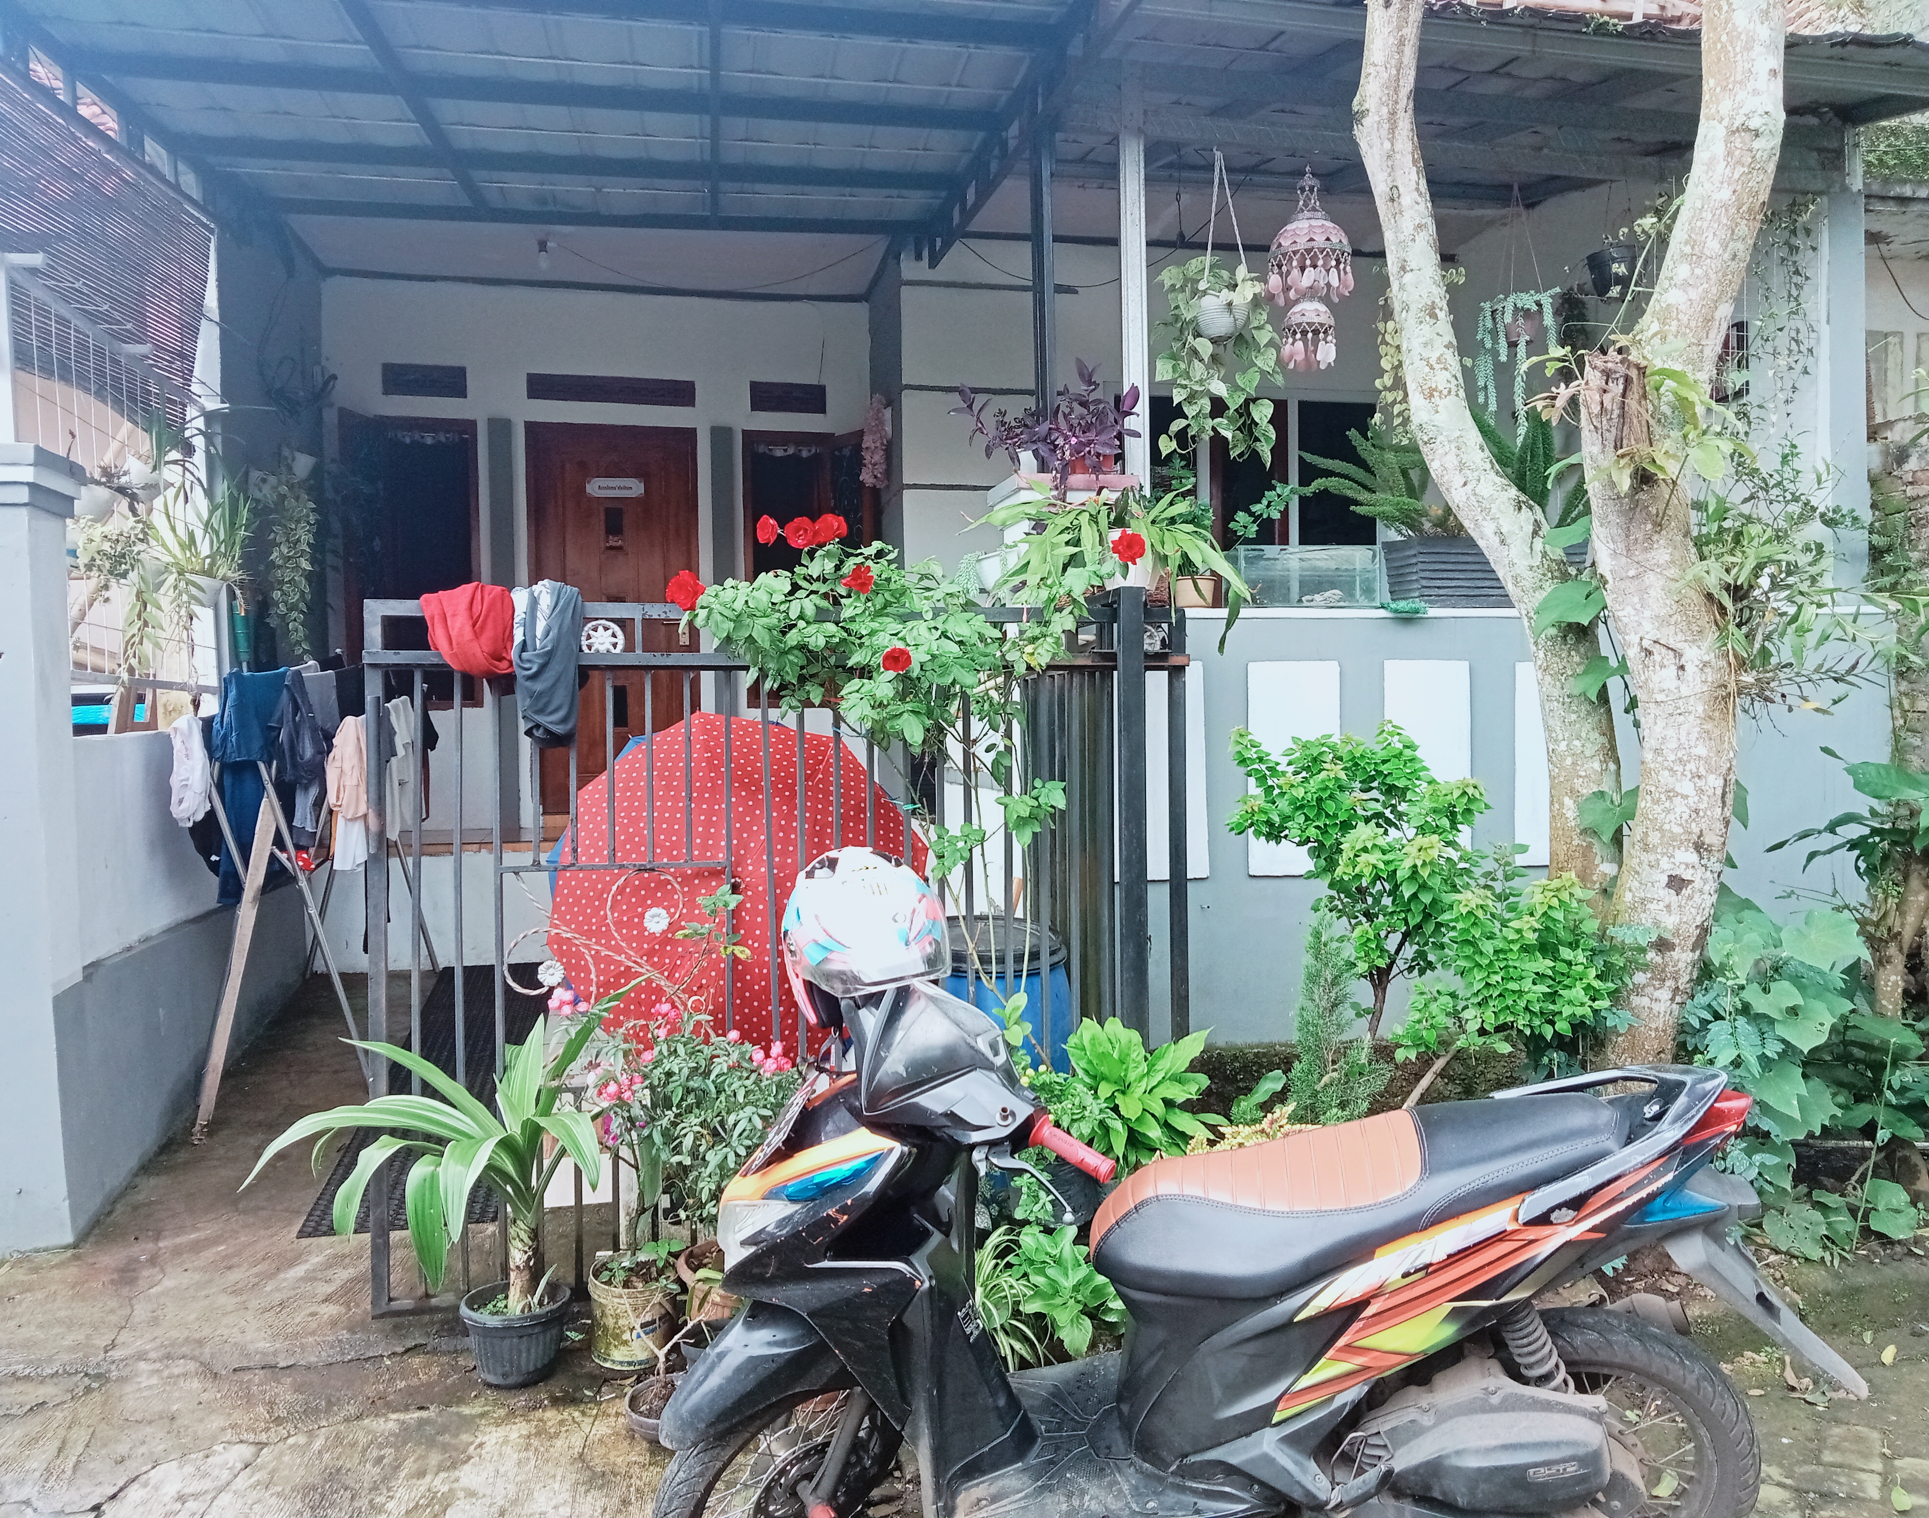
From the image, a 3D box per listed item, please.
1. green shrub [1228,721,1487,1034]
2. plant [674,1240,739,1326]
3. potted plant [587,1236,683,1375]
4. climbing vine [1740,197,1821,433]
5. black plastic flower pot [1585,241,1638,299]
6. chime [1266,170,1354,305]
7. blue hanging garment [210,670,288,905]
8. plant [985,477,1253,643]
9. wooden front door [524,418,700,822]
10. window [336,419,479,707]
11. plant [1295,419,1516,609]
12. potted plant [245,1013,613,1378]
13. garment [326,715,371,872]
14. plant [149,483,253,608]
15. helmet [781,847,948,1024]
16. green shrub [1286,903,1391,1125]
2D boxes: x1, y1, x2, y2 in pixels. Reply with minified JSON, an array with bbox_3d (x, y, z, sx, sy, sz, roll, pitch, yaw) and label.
[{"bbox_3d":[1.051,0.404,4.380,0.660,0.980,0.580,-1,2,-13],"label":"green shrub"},{"bbox_3d":[-0.519,1.154,3.550,0.270,0.260,0.270,-1,1,-12],"label":"plant"},{"bbox_3d":[-0.747,1.238,3.720,0.215,0.270,0.210,-1,2,-13],"label":"potted plant"},{"bbox_3d":[2.539,-1.387,5.100,0.240,0.730,0.180,-1,1,-12],"label":"climbing vine"},{"bbox_3d":[2.017,-1.522,5.100,0.165,0.180,0.165,-1,2,0],"label":"black plastic flower pot"},{"bbox_3d":[1.023,-1.543,4.850,0.260,0.400,0.260,-1,1,-12],"label":"chime"},{"bbox_3d":[-2.469,0.098,5.650,0.290,0.820,0.240,-1,2,-13],"label":"blue hanging garment"},{"bbox_3d":[0.410,-0.531,4.350,0.680,0.430,0.520,-1,1,-12],"label":"plant"},{"bbox_3d":[-1.920,-0.767,9.054,0.920,2.150,0.080,-1,2,-13],"label":"wooden front door"},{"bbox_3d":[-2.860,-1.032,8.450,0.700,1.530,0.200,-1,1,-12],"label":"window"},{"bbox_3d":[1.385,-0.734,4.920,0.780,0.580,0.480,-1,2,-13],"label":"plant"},{"bbox_3d":[-1.190,0.966,3.630,0.760,0.790,0.660,-1,2,-13],"label":"potted plant"},{"bbox_3d":[-2.251,0.127,6.000,0.180,0.560,0.220,-1,2,-13],"label":"garment"},{"bbox_3d":[-2.377,-0.662,5.100,0.320,0.400,0.300,-1,1,-12],"label":"plant"},{"bbox_3d":[-0.164,0.289,2.680,0.250,0.270,0.310,-6,2,-35],"label":"helmet"},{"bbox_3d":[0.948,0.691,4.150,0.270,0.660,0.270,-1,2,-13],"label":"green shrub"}]

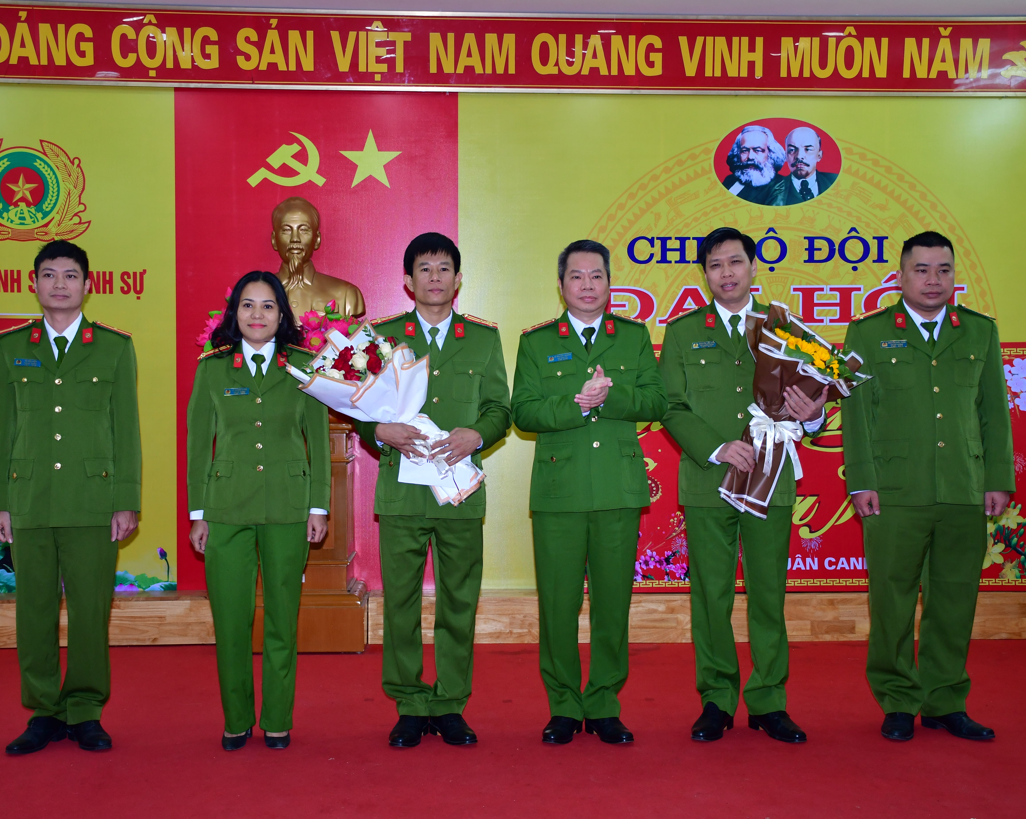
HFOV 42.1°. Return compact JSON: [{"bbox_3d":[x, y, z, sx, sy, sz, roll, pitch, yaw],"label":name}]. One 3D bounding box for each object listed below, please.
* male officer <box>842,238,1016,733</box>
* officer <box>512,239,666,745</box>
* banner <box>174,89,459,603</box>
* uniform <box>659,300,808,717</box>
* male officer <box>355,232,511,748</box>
[{"bbox_3d":[1.421,0.259,4.572,0.590,1.737,0.340,0,2,-5],"label":"male officer"},{"bbox_3d":[0.253,0.278,4.449,0.517,1.697,0.440,0,2,-7],"label":"officer"},{"bbox_3d":[-0.899,-0.311,6.144,1.293,2.320,0.040,0,2,-4],"label":"banner"},{"bbox_3d":[0.757,0.342,4.494,0.531,1.424,0.420,0,2,2],"label":"uniform"},{"bbox_3d":[-0.267,0.267,4.427,0.517,1.717,0.420,0,2,-6],"label":"male officer"}]

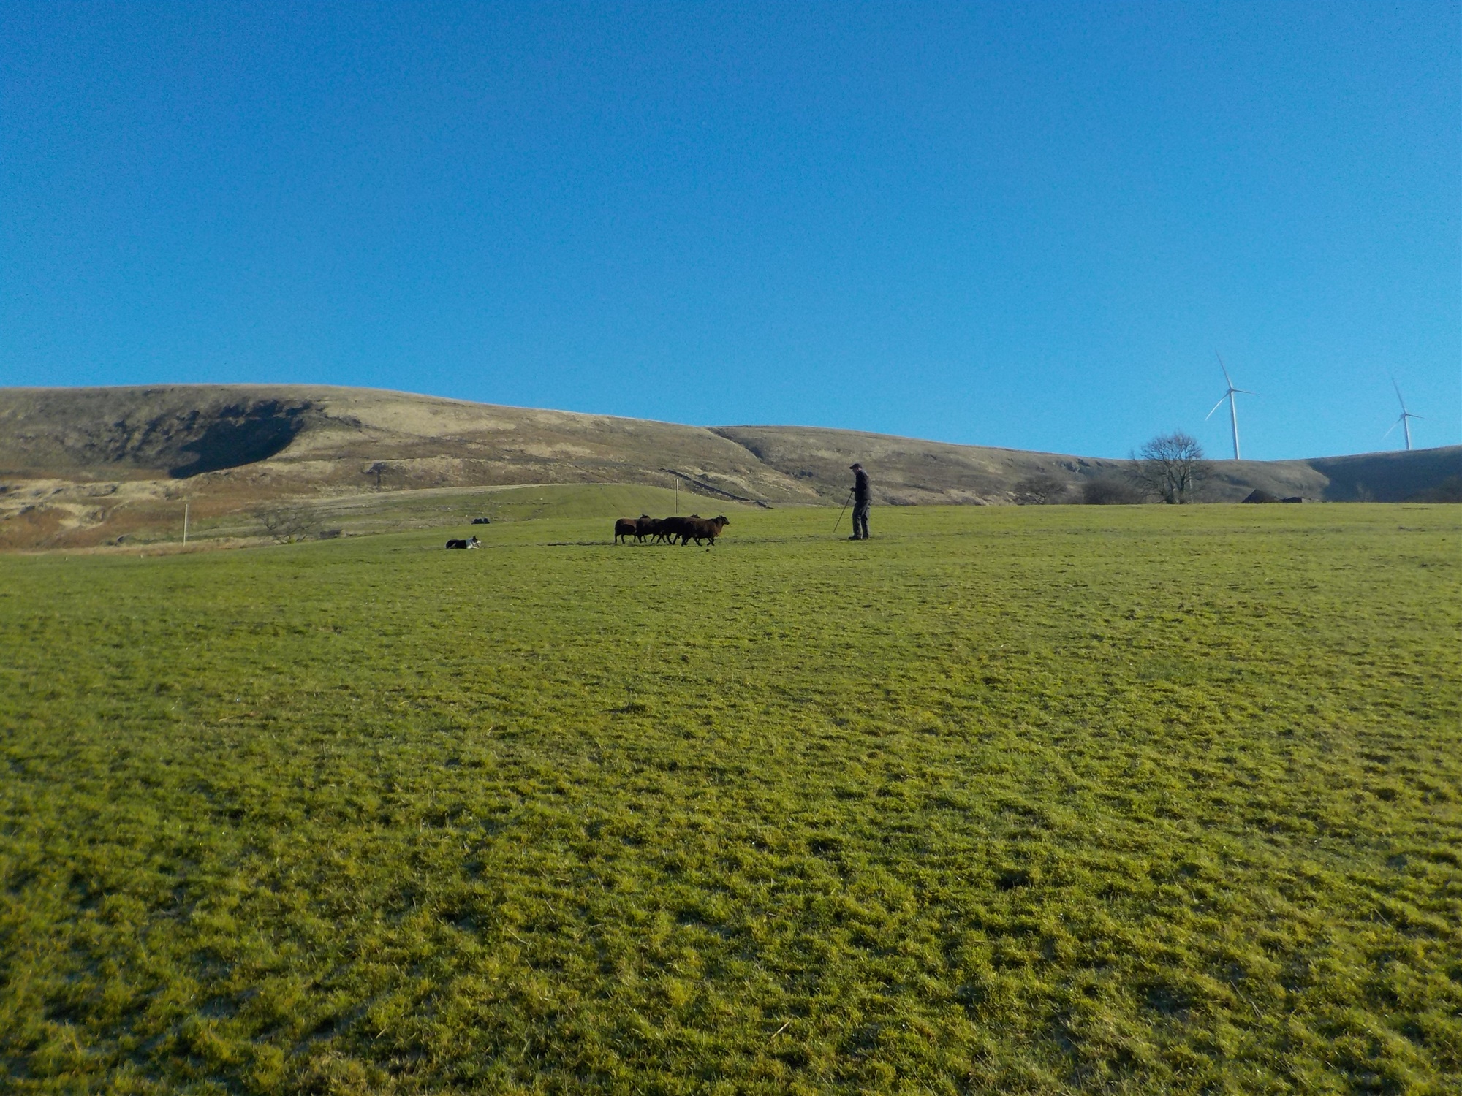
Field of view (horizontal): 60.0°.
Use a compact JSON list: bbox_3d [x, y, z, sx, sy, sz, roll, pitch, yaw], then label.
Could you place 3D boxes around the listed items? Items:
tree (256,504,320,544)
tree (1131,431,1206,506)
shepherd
[{"bbox_3d":[-52.398,-2.772,150.000,7.500,5.000,6.800,-1,-10,0],"label":"tree"},{"bbox_3d":[56.894,-10.338,165.000,10.000,9.600,9.200,-1,-10,0],"label":"tree"},{"bbox_3d":[2.883,-1.026,28.300,0.480,1.730,0.520,0,-10,-5],"label":"shepherd"}]

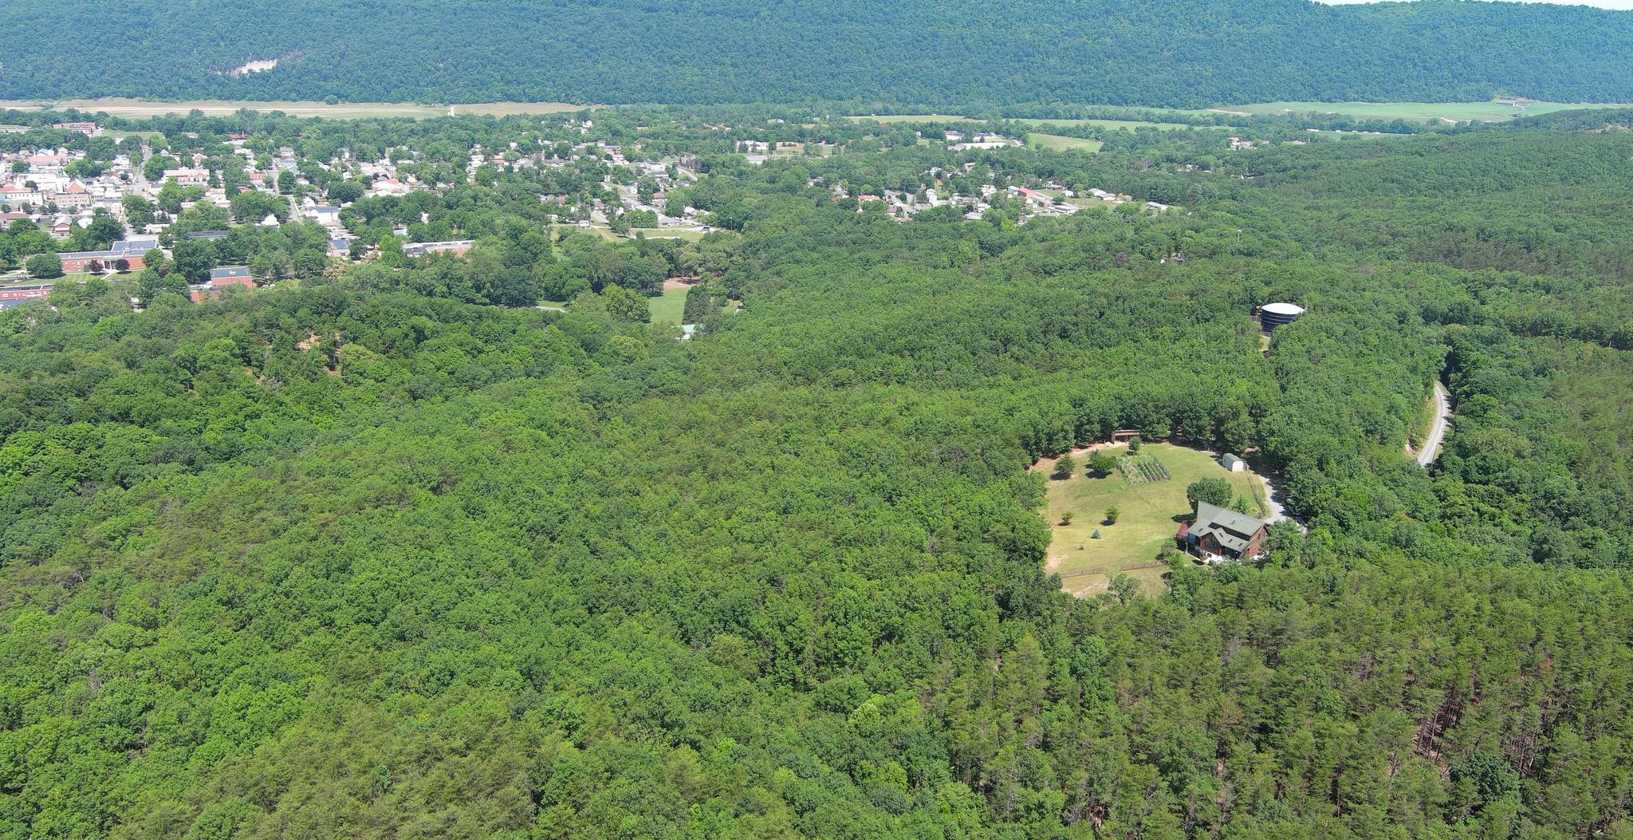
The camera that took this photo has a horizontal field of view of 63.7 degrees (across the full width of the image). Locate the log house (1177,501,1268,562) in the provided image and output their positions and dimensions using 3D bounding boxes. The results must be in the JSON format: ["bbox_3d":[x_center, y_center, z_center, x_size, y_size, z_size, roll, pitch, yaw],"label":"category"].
[{"bbox_3d":[92.474,25.107,298.437,12.700,8.700,18.300,-14,23,-37],"label":"log house"}]

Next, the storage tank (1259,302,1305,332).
[{"bbox_3d":[166.574,-36.256,470.000,15.200,8.600,15.200,6,18,19],"label":"storage tank"}]

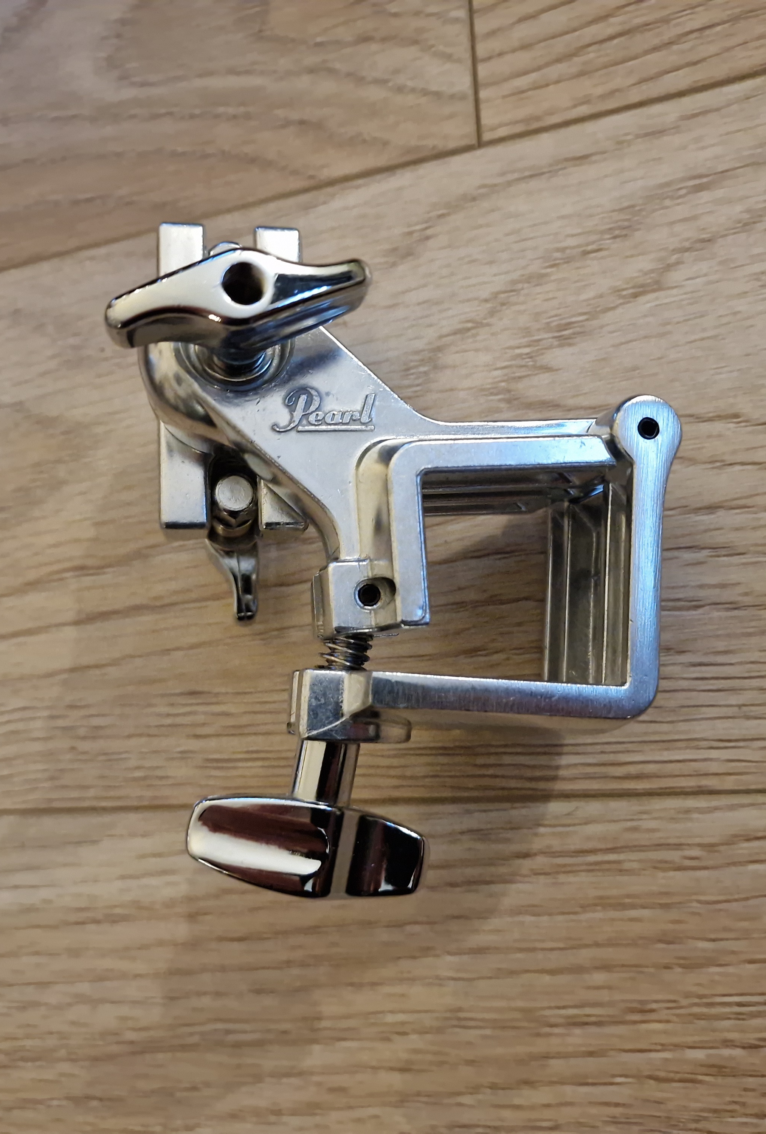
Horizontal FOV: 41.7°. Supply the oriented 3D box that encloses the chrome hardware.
[{"bbox_3d":[0.005,-0.006,0.209,0.104,0.095,0.145,-1,81,-3],"label":"chrome hardware"}]

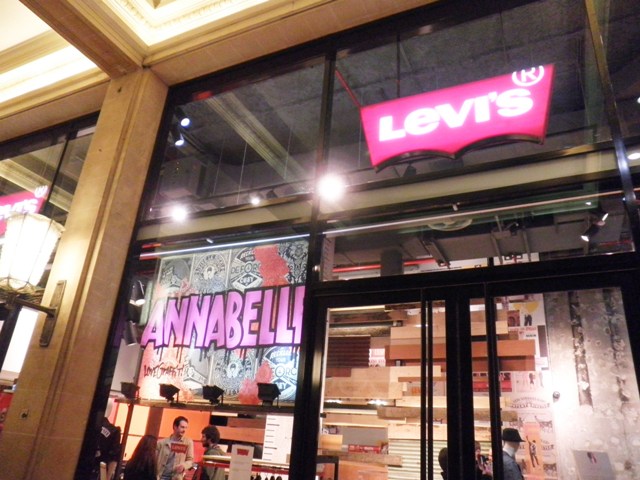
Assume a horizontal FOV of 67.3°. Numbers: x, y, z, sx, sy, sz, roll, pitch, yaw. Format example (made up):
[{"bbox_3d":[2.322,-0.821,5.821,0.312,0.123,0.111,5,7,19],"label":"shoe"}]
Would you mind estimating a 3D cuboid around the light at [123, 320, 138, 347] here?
[{"bbox_3d":[-1.996,0.985,5.064,0.130,0.240,0.110,-17,-31,41],"label":"light"}]

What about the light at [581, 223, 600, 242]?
[{"bbox_3d":[2.986,-0.083,5.307,0.180,0.170,0.110,6,-23,-3],"label":"light"}]

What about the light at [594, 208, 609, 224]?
[{"bbox_3d":[3.116,-0.260,5.320,0.130,0.130,0.100,-15,-30,38],"label":"light"}]

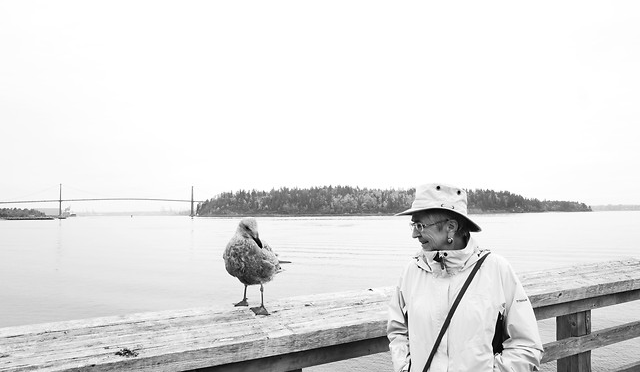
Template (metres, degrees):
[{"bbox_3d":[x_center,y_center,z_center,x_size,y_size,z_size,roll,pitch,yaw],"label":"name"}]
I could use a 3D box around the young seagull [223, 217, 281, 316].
[{"bbox_3d":[-0.268,0.341,2.220,0.190,0.410,0.420,-2,-3,27],"label":"young seagull"}]

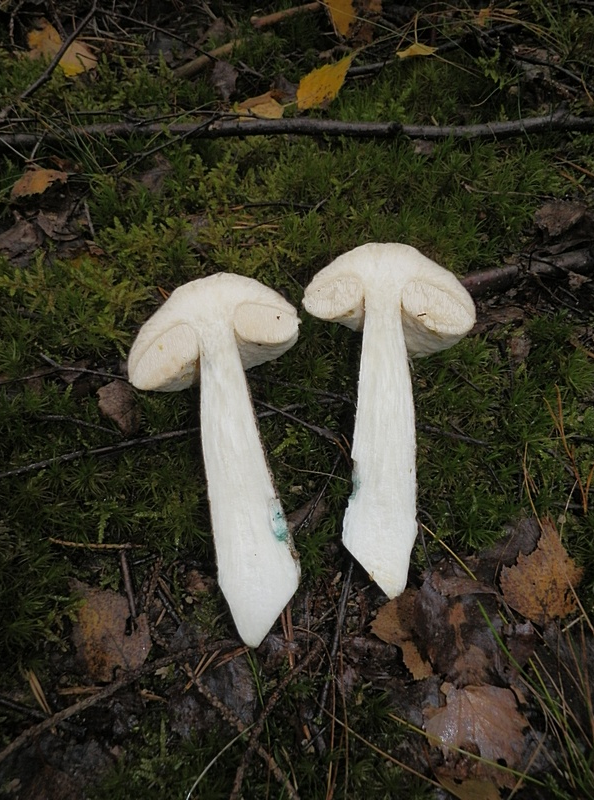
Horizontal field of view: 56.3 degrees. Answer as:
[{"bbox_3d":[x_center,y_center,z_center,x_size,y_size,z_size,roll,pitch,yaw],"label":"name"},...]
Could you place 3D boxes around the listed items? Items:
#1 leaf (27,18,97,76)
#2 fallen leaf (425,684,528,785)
[{"bbox_3d":[-0.191,-0.275,0.440,0.057,0.010,0.037,41,76,1],"label":"leaf"},{"bbox_3d":[0.067,0.122,0.204,0.037,0.008,0.034,-9,58,-5],"label":"fallen leaf"}]

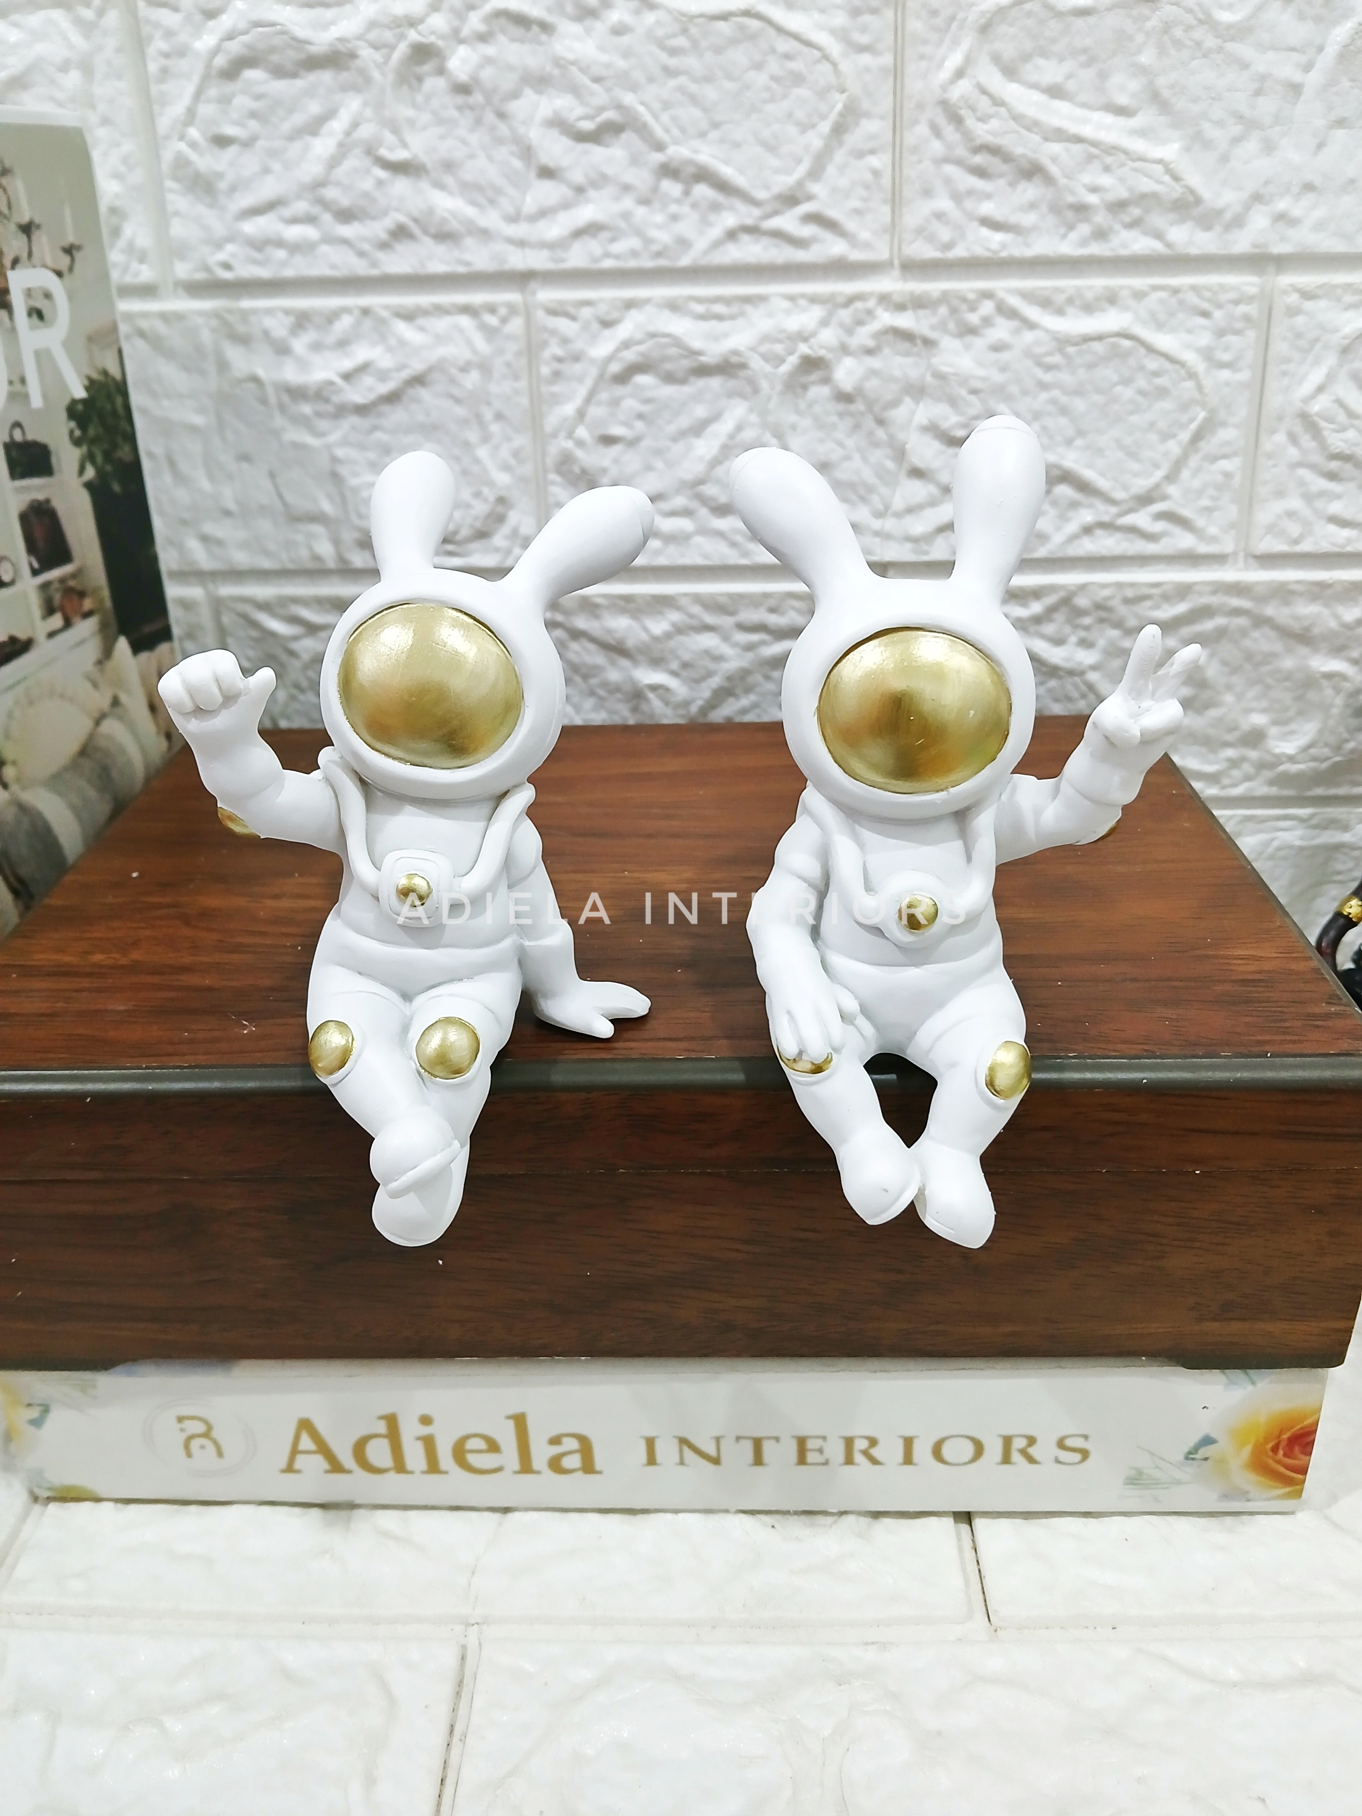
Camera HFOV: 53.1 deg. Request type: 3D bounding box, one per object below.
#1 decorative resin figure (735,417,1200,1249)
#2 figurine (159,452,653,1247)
[{"bbox_3d":[0.046,-0.011,0.231,0.075,0.135,0.059,3,28,5],"label":"decorative resin figure"},{"bbox_3d":[-0.045,-0.009,0.232,0.079,0.130,0.060,0,28,0],"label":"figurine"}]

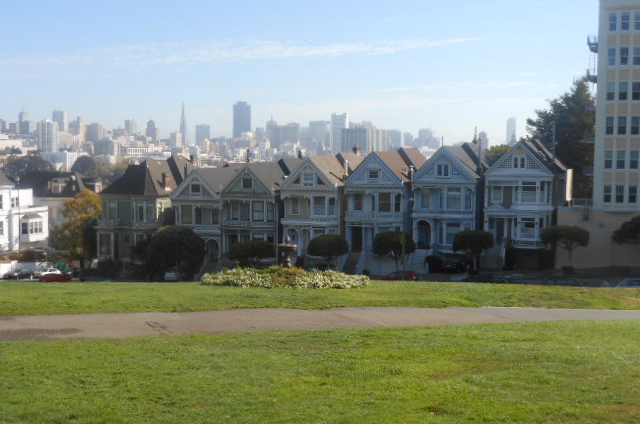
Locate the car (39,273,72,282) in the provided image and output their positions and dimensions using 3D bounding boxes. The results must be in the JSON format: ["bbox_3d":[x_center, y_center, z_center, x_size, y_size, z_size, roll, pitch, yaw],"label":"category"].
[{"bbox_3d":[-30.938,7.910,97.500,4.400,1.400,1.780,2,4,19],"label":"car"}]

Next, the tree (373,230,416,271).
[{"bbox_3d":[7.576,4.198,84.606,4.400,4.550,4.300,0,4,0],"label":"tree"}]

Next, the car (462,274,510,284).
[{"bbox_3d":[14.180,6.022,70.018,4.600,1.470,1.800,-2,3,20],"label":"car"}]

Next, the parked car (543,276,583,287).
[{"bbox_3d":[21.121,6.315,71.000,4.500,1.550,1.800,2,4,19],"label":"parked car"}]

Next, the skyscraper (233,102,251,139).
[{"bbox_3d":[-293.438,-297.200,3130.000,45.000,237.000,66.000,2,4,19],"label":"skyscraper"}]

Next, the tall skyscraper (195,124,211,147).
[{"bbox_3d":[-435.754,-255.223,3098.696,40.000,142.000,40.000,2,5,20],"label":"tall skyscraper"}]

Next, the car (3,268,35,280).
[{"bbox_3d":[-41.020,8.525,113.196,1.800,1.450,4.500,2,5,20],"label":"car"}]

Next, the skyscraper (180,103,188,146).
[{"bbox_3d":[-552.677,-321.314,3393.558,50.000,260.000,50.000,2,5,20],"label":"skyscraper"}]

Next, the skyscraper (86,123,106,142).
[{"bbox_3d":[-638.236,-225.591,2375.894,38.000,58.000,36.000,2,5,20],"label":"skyscraper"}]

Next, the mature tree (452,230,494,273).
[{"bbox_3d":[15.094,3.971,81.815,4.100,4.220,4.100,2,5,20],"label":"mature tree"}]

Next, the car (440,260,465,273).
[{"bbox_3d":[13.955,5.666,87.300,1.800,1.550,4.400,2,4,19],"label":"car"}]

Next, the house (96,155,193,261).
[{"bbox_3d":[-21.386,-0.618,109.504,9.200,13.400,14.500,2,5,20],"label":"house"}]

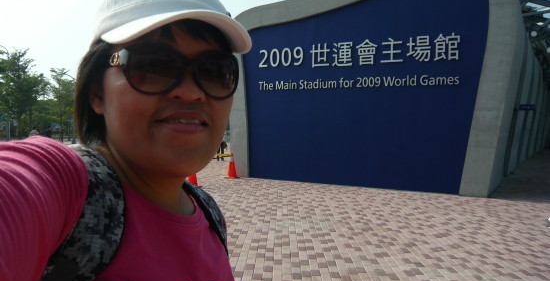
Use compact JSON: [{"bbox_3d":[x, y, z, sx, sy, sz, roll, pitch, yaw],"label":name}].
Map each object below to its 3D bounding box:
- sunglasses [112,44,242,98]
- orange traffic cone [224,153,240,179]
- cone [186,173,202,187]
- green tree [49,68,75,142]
[{"bbox_3d":[-0.128,-0.076,0.535,0.143,0.053,0.142,0,4,-32],"label":"sunglasses"},{"bbox_3d":[-1.220,0.708,12.837,0.420,0.720,0.420,1,2,-5],"label":"orange traffic cone"},{"bbox_3d":[-1.990,0.754,10.864,0.420,0.720,0.420,1,2,-10],"label":"cone"},{"bbox_3d":[-14.849,-2.383,31.048,2.200,5.300,2.200,0,2,-26],"label":"green tree"}]

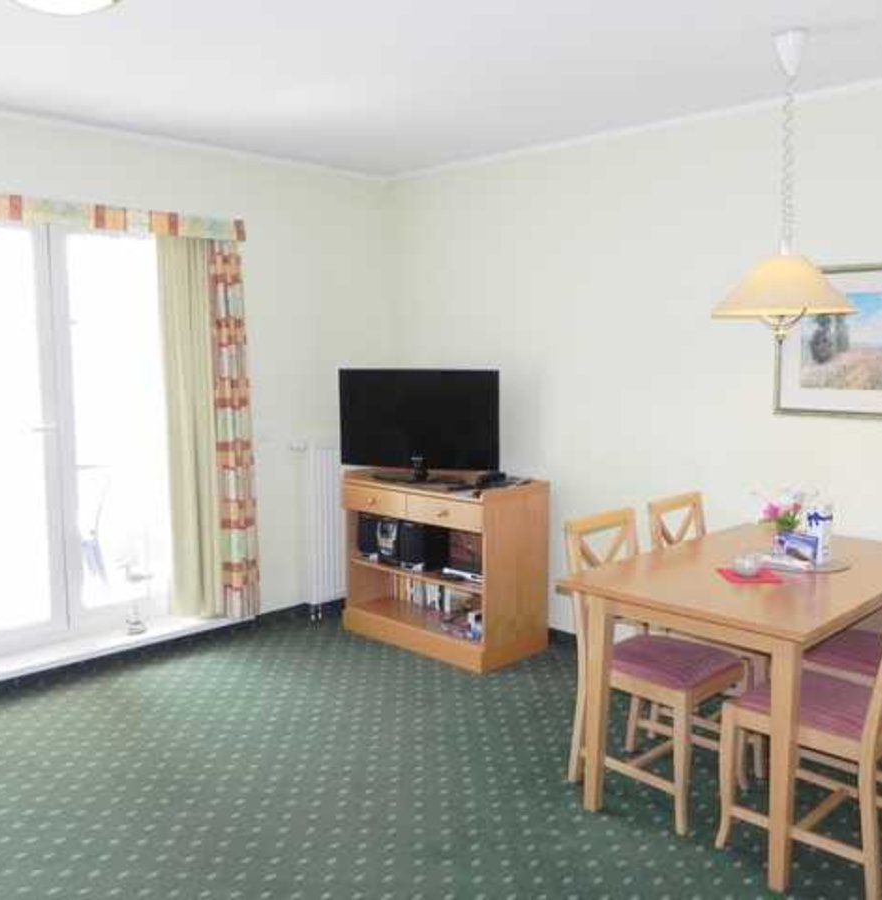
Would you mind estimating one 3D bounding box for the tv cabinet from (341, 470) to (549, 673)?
[{"bbox_3d":[0.015,0.549,4.630,0.970,0.860,0.470,6,9,44],"label":"tv cabinet"}]

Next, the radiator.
[{"bbox_3d":[-0.591,0.415,5.057,0.110,0.920,0.360,6,9,44],"label":"radiator"}]

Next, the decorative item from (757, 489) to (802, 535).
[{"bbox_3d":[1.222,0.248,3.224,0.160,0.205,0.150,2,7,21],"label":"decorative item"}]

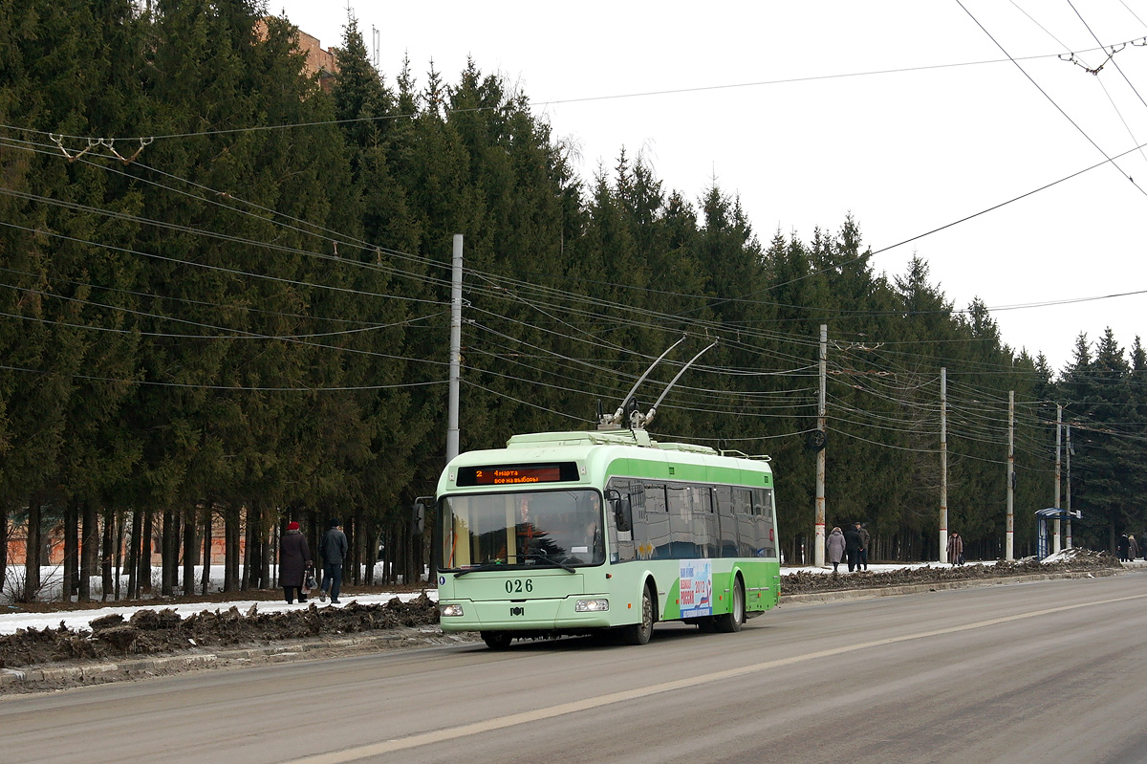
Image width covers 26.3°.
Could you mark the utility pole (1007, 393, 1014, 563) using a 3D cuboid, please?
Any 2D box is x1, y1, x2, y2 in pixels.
[{"bbox_3d":[23.821,5.138,133.463,0.340,9.230,0.340,0,-3,20],"label":"utility pole"}]

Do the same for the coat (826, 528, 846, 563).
[{"bbox_3d":[9.472,5.896,88.300,0.680,1.300,0.450,0,-3,18],"label":"coat"}]

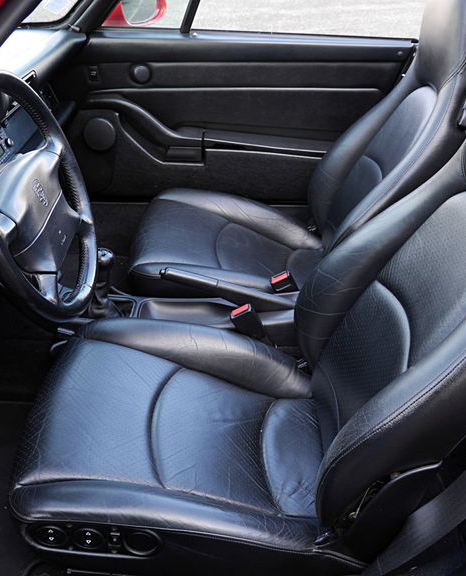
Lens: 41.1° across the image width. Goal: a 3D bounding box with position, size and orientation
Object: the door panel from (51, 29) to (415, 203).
[{"bbox_3d":[0.006,-0.502,1.906,1.045,0.520,0.130,1,32,1],"label":"door panel"}]

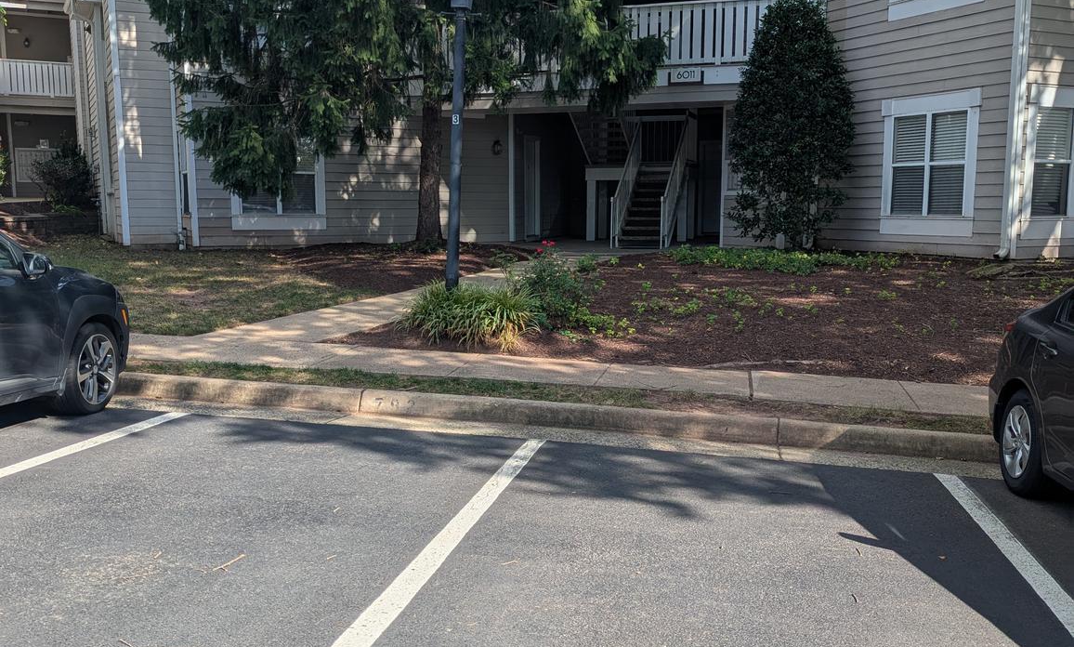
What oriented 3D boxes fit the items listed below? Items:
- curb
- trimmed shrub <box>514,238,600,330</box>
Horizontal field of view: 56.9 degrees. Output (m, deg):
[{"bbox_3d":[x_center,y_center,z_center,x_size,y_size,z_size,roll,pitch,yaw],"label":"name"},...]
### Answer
[{"bbox_3d":[-0.094,0.646,7.135,6.350,0.160,0.180,3,8,10],"label":"curb"},{"bbox_3d":[0.230,-0.425,10.450,0.840,0.880,0.780,1,7,11],"label":"trimmed shrub"}]

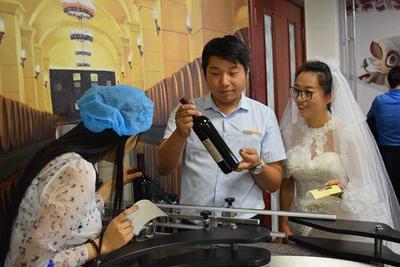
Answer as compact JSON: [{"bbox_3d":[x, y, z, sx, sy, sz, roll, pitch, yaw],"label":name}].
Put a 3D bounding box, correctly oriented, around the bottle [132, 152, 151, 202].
[{"bbox_3d":[-0.210,0.227,1.720,0.073,0.310,0.073,-4,3,-17],"label":"bottle"}]

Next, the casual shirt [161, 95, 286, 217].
[{"bbox_3d":[0.098,0.104,1.860,0.490,0.530,0.280,-2,3,12],"label":"casual shirt"}]

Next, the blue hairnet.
[{"bbox_3d":[-0.257,-0.068,1.420,0.240,0.160,0.220,12,-4,-27],"label":"blue hairnet"}]

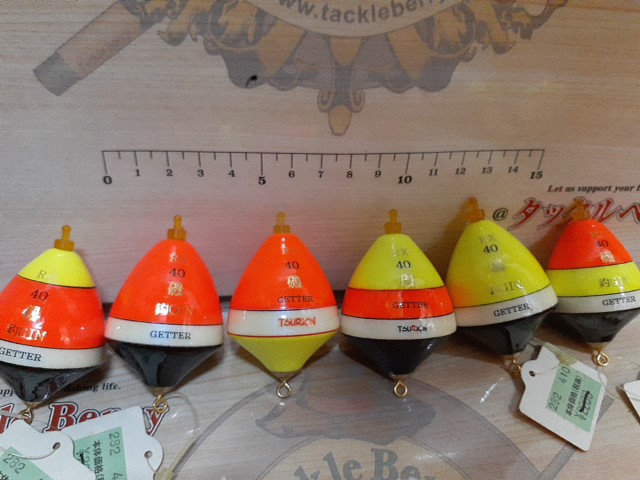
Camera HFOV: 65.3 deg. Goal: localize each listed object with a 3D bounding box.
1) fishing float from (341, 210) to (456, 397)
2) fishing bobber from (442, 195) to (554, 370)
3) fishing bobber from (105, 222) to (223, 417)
[{"bbox_3d":[0.027,0.022,0.174,0.039,0.039,0.066,-2,86,8],"label":"fishing float"},{"bbox_3d":[0.064,0.017,0.181,0.039,0.039,0.066,-14,86,18],"label":"fishing bobber"},{"bbox_3d":[-0.051,0.024,0.169,0.039,0.039,0.066,6,81,-16],"label":"fishing bobber"}]

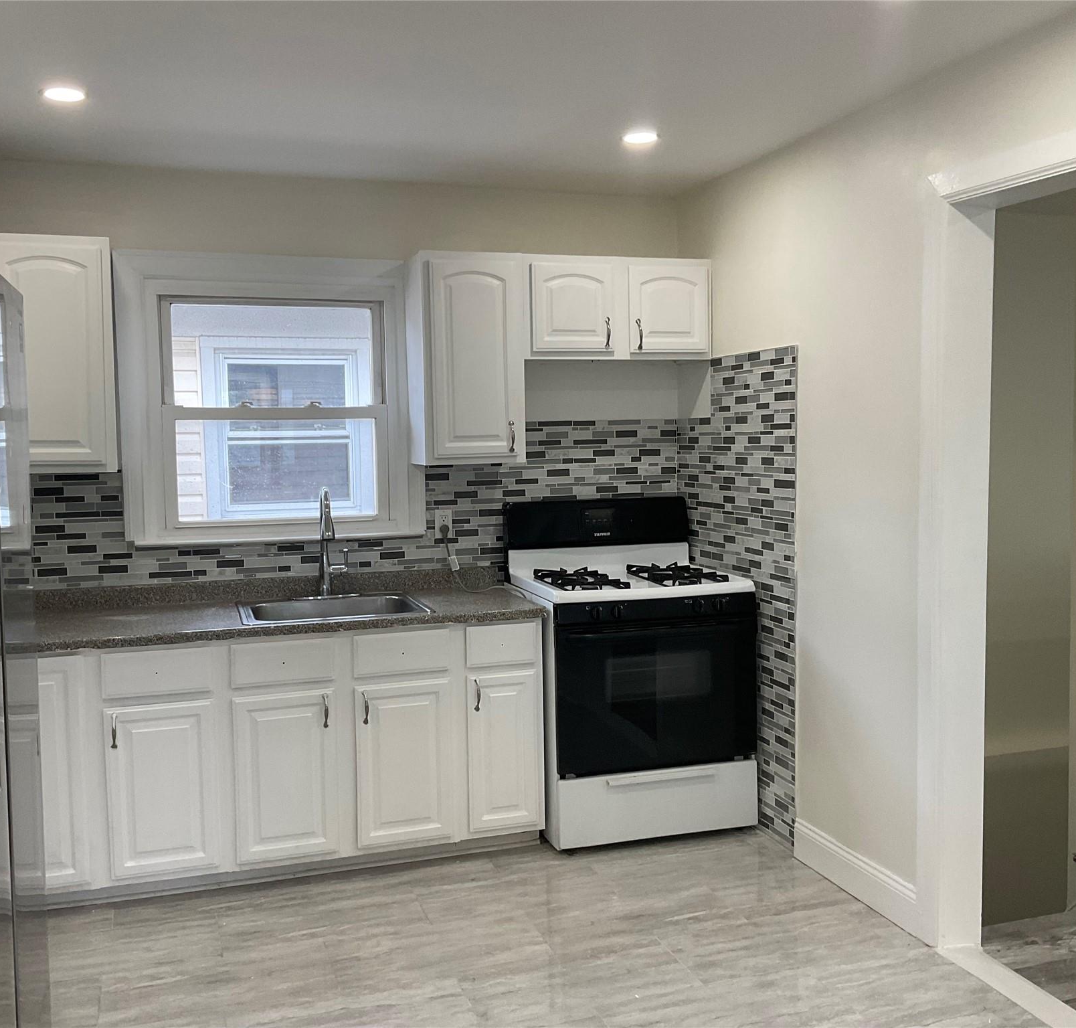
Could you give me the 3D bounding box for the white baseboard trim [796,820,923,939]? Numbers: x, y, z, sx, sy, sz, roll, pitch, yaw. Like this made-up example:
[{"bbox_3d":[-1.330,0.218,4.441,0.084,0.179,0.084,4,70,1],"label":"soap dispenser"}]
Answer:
[{"bbox_3d":[0.989,1.123,3.590,0.018,0.140,0.686,-2,4,-17],"label":"white baseboard trim"}]

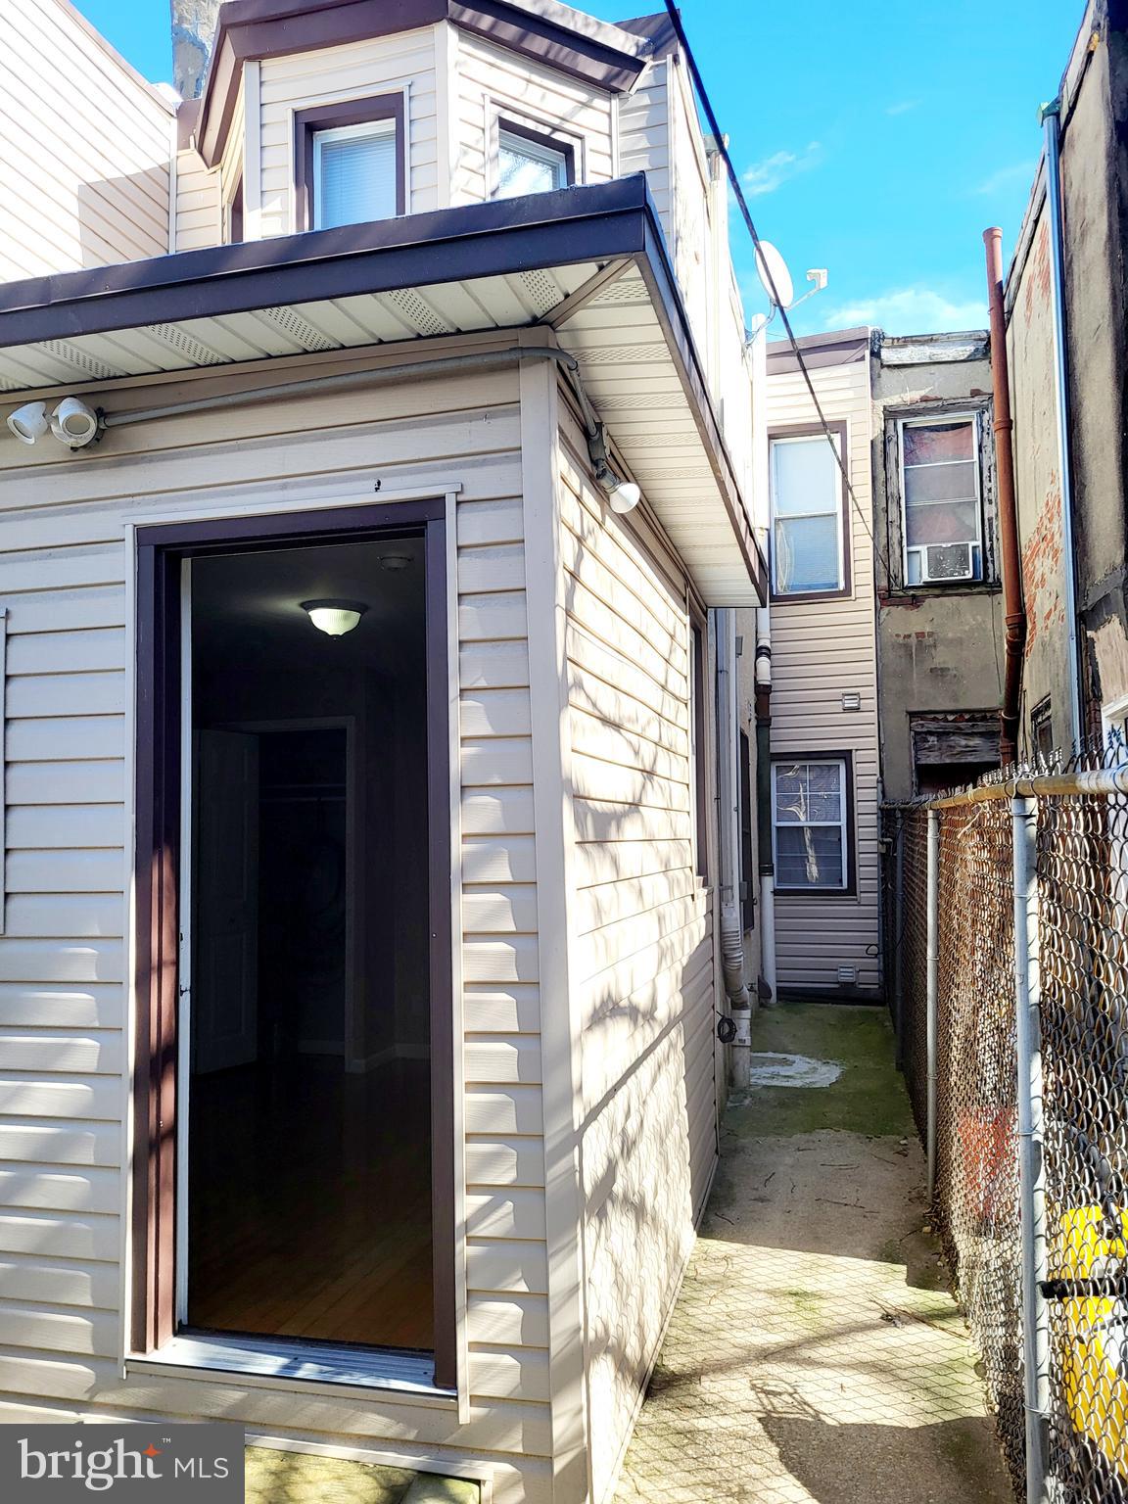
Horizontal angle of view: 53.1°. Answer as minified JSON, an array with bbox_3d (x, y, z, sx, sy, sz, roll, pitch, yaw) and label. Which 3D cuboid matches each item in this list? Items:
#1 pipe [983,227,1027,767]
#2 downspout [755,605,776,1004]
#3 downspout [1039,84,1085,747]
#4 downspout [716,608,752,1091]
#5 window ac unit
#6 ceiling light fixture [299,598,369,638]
[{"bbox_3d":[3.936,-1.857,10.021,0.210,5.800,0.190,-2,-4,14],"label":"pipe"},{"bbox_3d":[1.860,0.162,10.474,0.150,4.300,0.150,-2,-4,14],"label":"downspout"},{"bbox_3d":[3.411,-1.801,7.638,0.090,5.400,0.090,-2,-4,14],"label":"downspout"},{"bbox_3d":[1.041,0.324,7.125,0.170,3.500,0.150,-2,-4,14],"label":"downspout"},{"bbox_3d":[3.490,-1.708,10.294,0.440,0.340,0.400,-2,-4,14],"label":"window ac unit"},{"bbox_3d":[-1.081,-0.614,5.360,0.340,0.150,0.340,-1,-4,0],"label":"ceiling light fixture"}]

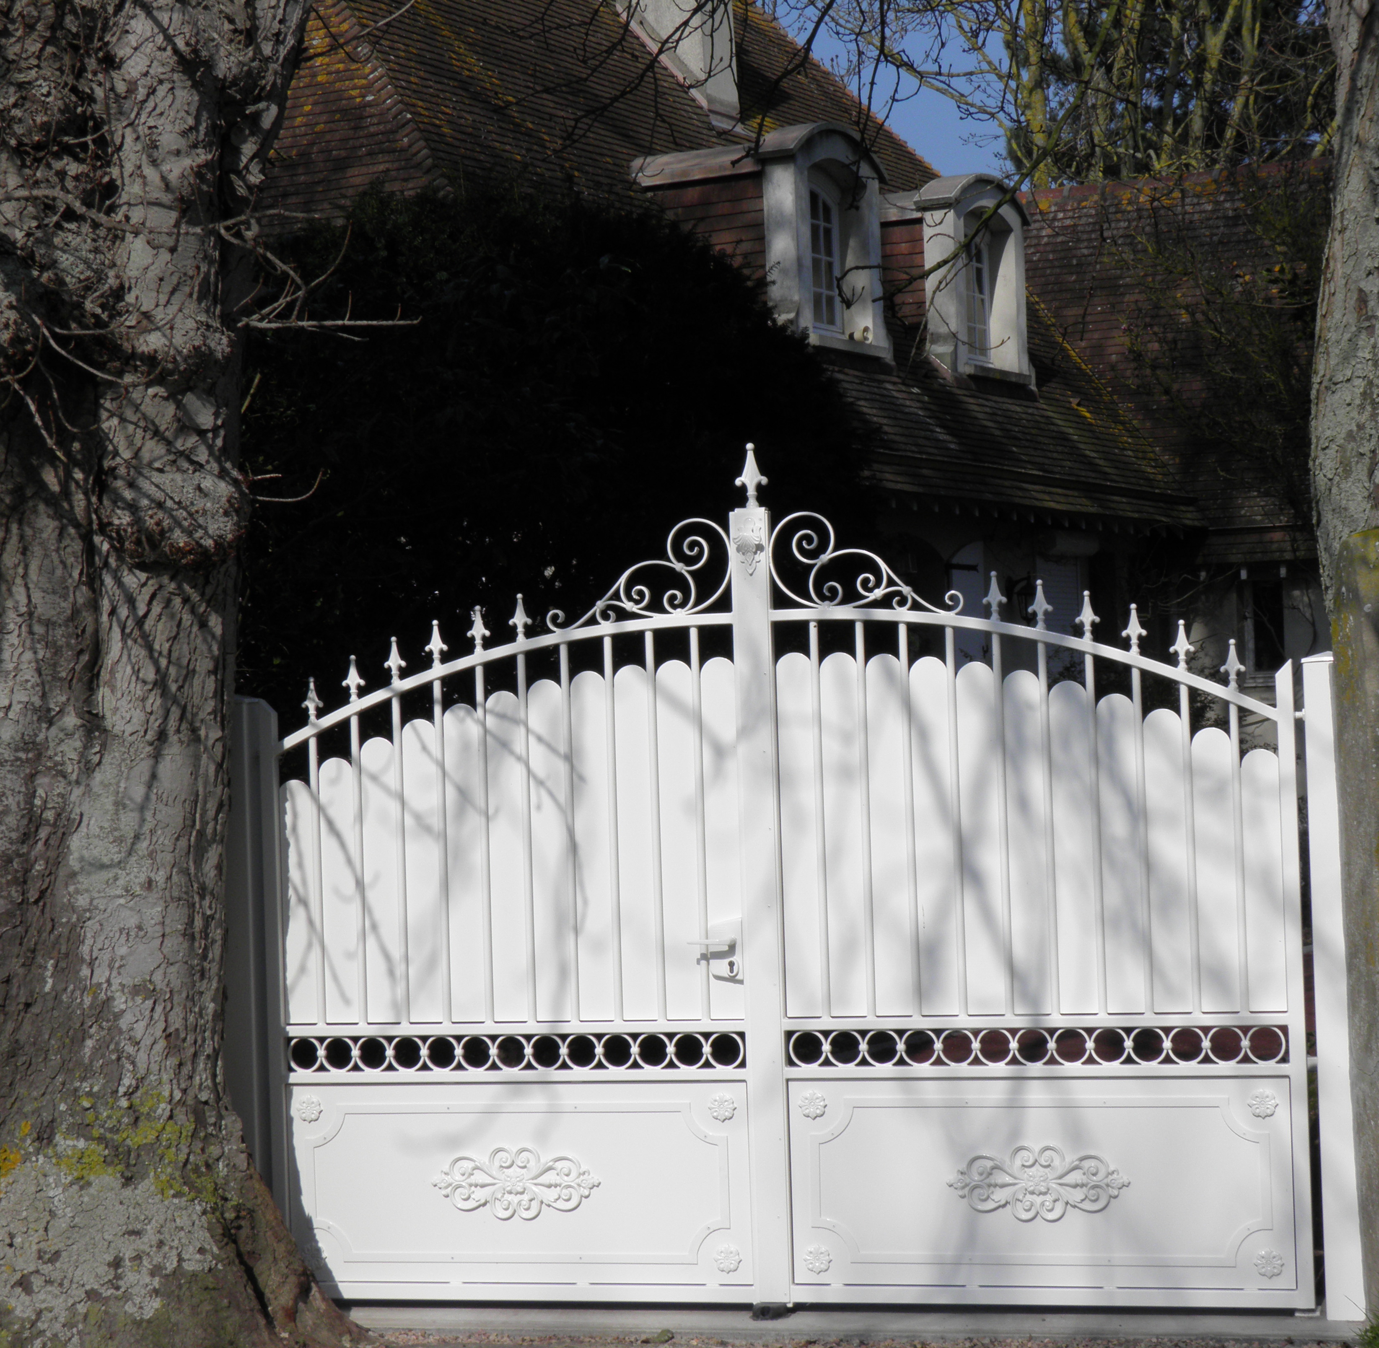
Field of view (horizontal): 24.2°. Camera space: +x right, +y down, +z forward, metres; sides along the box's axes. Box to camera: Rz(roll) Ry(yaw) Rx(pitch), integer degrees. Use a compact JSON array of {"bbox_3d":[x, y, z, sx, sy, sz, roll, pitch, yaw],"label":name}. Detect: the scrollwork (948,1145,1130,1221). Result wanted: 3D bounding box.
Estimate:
[{"bbox_3d":[0.946,1.380,8.718,0.493,0.204,0.020,-2,-2,14],"label":"scrollwork"}]

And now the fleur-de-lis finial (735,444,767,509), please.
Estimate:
[{"bbox_3d":[0.173,-0.551,8.980,0.093,0.180,0.036,-2,-2,14],"label":"fleur-de-lis finial"}]

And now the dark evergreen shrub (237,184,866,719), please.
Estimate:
[{"bbox_3d":[-1.052,-0.185,16.506,3.900,4.510,3.400,-2,-2,14],"label":"dark evergreen shrub"}]

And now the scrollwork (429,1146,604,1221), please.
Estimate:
[{"bbox_3d":[-0.487,1.439,9.089,0.493,0.204,0.020,-2,-2,14],"label":"scrollwork"}]

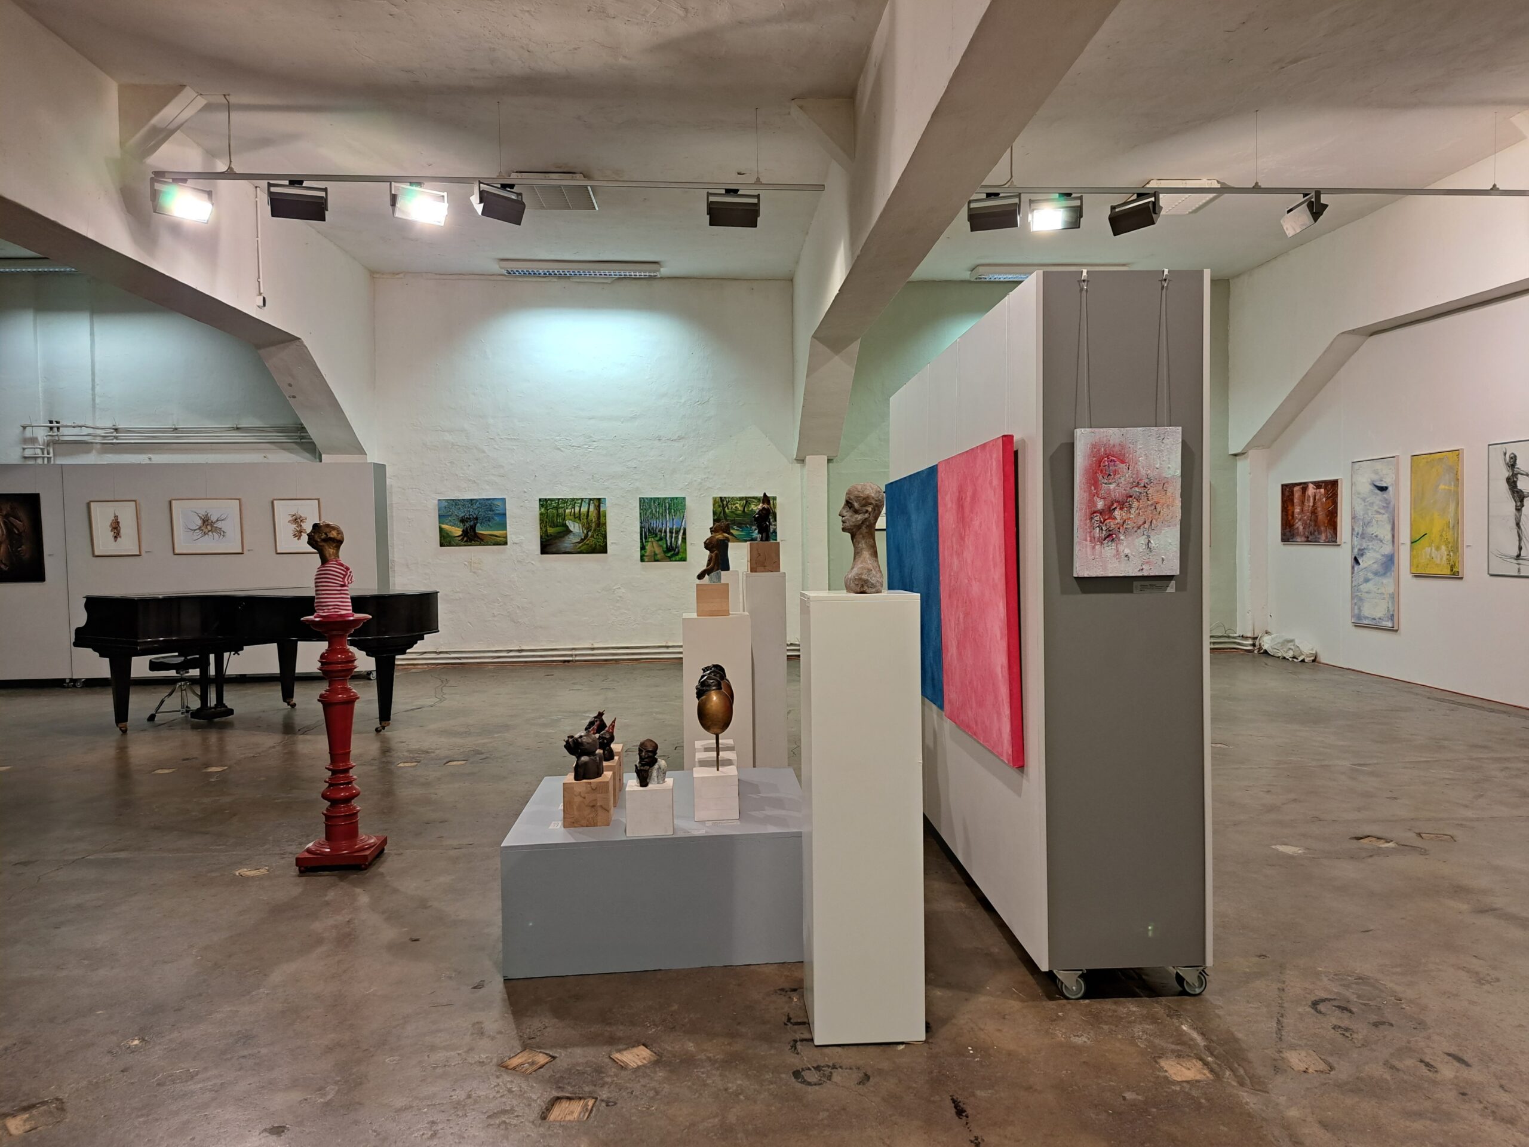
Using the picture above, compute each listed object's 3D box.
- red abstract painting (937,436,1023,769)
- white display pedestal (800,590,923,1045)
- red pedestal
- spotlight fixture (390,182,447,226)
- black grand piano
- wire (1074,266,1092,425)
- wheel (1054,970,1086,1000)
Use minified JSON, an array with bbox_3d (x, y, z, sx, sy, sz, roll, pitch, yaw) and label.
[{"bbox_3d":[0.731,0.068,3.684,0.035,1.000,0.990,-1,2,-3],"label":"red abstract painting"},{"bbox_3d":[0.269,0.657,2.973,0.298,1.200,0.290,-1,2,-3],"label":"white display pedestal"},{"bbox_3d":[-1.804,0.709,4.546,0.295,1.055,0.295,-1,2,-4],"label":"red pedestal"},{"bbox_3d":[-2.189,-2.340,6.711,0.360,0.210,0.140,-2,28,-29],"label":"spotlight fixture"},{"bbox_3d":[-3.728,0.645,7.801,2.250,0.990,1.490,1,3,34],"label":"black grand piano"},{"bbox_3d":[0.898,-0.632,2.992,0.050,0.440,0.020,-1,2,-3],"label":"wire"},{"bbox_3d":[0.902,1.218,3.136,0.084,0.086,0.042,-1,2,0],"label":"wheel"}]

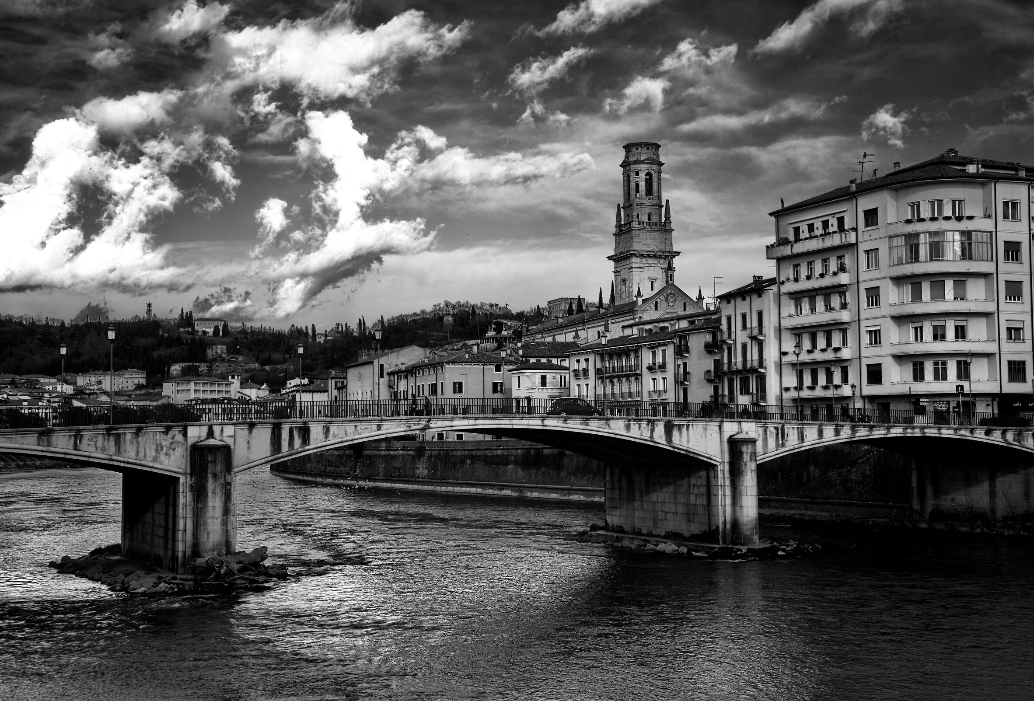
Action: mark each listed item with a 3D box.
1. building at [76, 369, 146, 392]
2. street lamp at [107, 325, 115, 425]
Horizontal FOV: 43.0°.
[{"bbox_3d":[-243.549,18.263,787.602,41.000,14.152,16.000,0,-4,-12],"label":"building"},{"bbox_3d":[-21.627,1.355,70.071,0.470,5.442,0.470,1,-4,-25],"label":"street lamp"}]

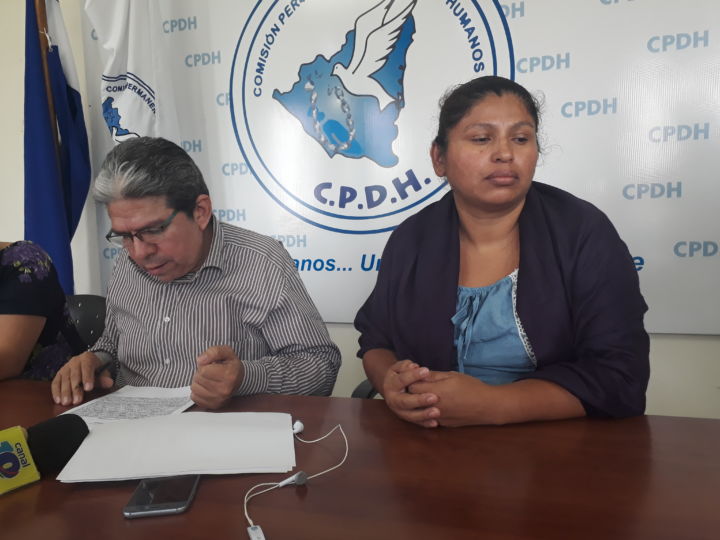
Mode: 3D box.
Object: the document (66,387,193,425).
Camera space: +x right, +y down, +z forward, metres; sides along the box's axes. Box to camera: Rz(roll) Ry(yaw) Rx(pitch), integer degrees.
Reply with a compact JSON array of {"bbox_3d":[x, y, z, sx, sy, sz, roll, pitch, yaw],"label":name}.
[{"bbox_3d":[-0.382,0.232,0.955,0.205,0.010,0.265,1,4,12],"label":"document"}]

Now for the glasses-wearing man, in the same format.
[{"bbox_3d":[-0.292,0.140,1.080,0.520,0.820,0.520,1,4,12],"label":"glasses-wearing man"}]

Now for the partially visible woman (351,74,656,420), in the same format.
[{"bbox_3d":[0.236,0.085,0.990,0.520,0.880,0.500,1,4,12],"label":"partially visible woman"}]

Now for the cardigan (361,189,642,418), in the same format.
[{"bbox_3d":[0.238,0.065,1.000,0.510,0.470,0.350,1,4,13],"label":"cardigan"}]

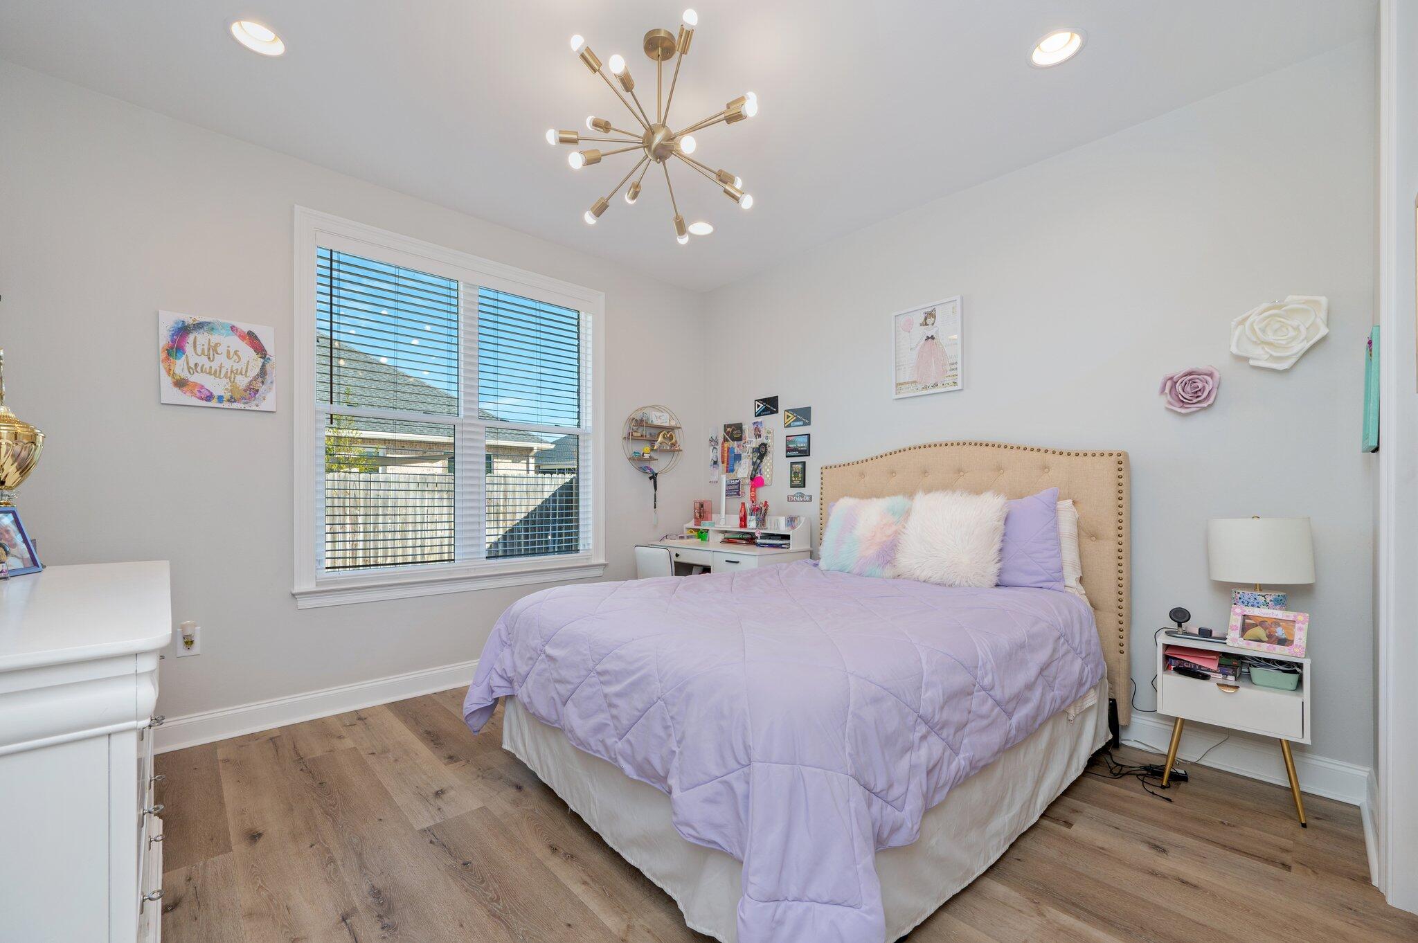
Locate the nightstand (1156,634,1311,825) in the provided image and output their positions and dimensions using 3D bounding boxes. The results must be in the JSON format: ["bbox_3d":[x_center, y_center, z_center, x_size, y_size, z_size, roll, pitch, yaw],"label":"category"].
[{"bbox_3d":[1.972,0.922,2.080,0.330,0.565,0.400,1,-2,-45],"label":"nightstand"}]

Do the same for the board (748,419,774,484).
[{"bbox_3d":[0.372,-0.122,3.980,0.020,0.420,0.260,1,-2,-45],"label":"board"}]

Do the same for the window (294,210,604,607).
[{"bbox_3d":[-1.345,-0.286,3.205,1.720,1.940,0.120,1,-2,-43],"label":"window"}]

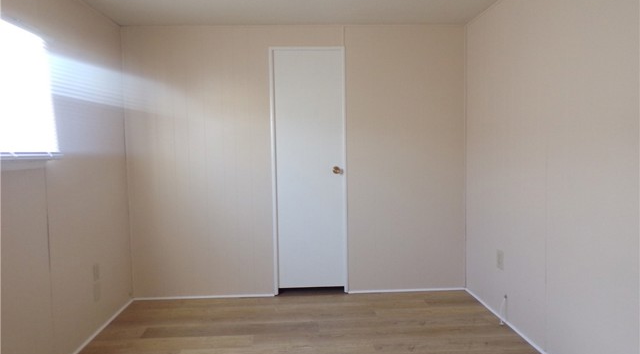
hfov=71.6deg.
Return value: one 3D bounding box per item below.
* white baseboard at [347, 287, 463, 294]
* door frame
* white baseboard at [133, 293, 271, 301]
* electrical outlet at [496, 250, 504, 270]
[{"bbox_3d":[0.731,0.940,3.690,0.982,0.027,0.018,-1,4,-3],"label":"white baseboard"},{"bbox_3d":[-0.082,-0.050,3.606,0.577,1.949,0.050,-1,4,-3],"label":"door frame"},{"bbox_3d":[-0.944,0.979,3.609,1.140,0.027,0.018,-1,4,-3],"label":"white baseboard"},{"bbox_3d":[1.240,0.569,3.049,0.010,0.118,0.080,-1,4,-3],"label":"electrical outlet"}]

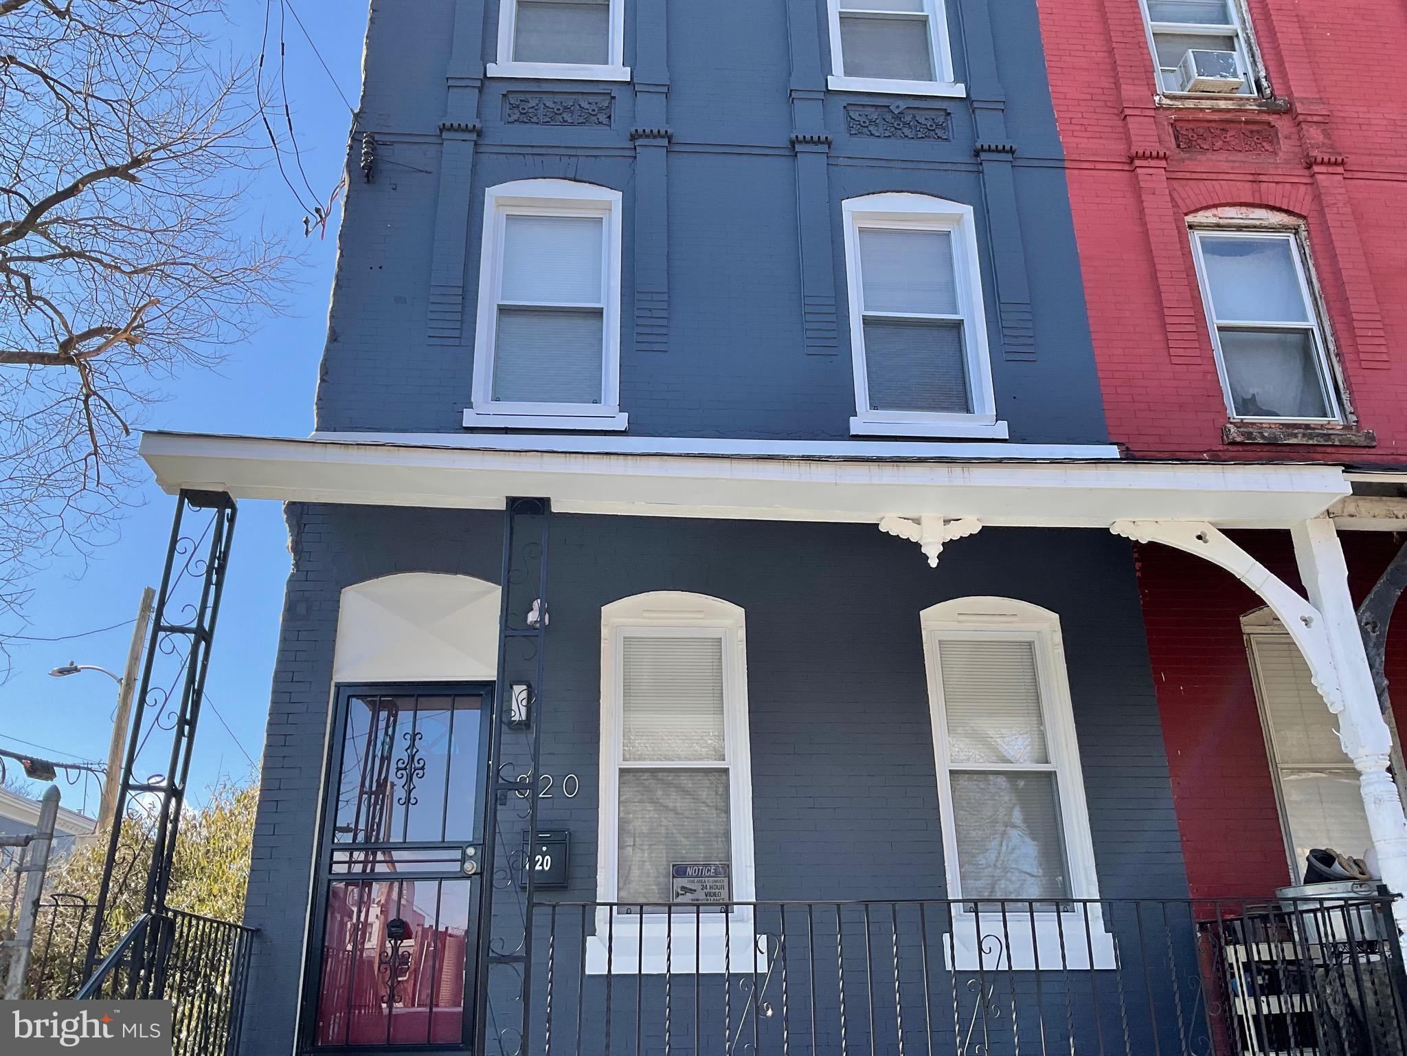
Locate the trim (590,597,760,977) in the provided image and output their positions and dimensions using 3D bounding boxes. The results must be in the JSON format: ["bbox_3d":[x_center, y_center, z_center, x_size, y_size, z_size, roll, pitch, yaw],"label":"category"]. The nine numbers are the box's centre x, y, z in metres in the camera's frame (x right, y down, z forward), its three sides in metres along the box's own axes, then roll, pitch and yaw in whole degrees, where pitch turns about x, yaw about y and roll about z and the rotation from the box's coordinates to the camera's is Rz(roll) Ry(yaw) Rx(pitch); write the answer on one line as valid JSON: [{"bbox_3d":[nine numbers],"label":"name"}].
[{"bbox_3d":[-0.166,1.452,7.022,0.925,2.245,0.150,1,-22,-4],"label":"trim"}]

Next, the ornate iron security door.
[{"bbox_3d":[-1.718,1.891,6.744,0.950,2.040,0.080,1,-22,-4],"label":"ornate iron security door"}]

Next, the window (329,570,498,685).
[{"bbox_3d":[-1.750,0.608,7.272,0.990,0.705,0.100,1,-22,-4],"label":"window"}]

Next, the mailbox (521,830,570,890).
[{"bbox_3d":[-0.894,1.874,6.683,0.259,0.307,0.110,1,-22,-4],"label":"mailbox"}]

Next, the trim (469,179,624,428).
[{"bbox_3d":[-1.060,-1.571,8.174,1.020,2.010,0.150,1,-22,-4],"label":"trim"}]

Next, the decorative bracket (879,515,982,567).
[{"bbox_3d":[1.085,0.064,5.582,0.497,0.270,0.100,1,-22,-4],"label":"decorative bracket"}]

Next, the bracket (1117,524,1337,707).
[{"bbox_3d":[2.455,0.401,5.557,0.970,0.945,0.080,1,-22,-4],"label":"bracket"}]

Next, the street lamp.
[{"bbox_3d":[-11.139,2.709,21.353,1.680,0.500,0.250,-9,-23,19],"label":"street lamp"}]

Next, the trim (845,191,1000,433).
[{"bbox_3d":[1.512,-1.530,8.368,1.020,2.020,0.150,1,-22,-4],"label":"trim"}]

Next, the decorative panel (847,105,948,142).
[{"bbox_3d":[1.484,-3.062,8.949,0.800,0.313,0.060,1,-22,-4],"label":"decorative panel"}]

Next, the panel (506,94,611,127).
[{"bbox_3d":[-1.074,-3.093,8.752,0.787,0.295,0.060,1,-22,-4],"label":"panel"}]

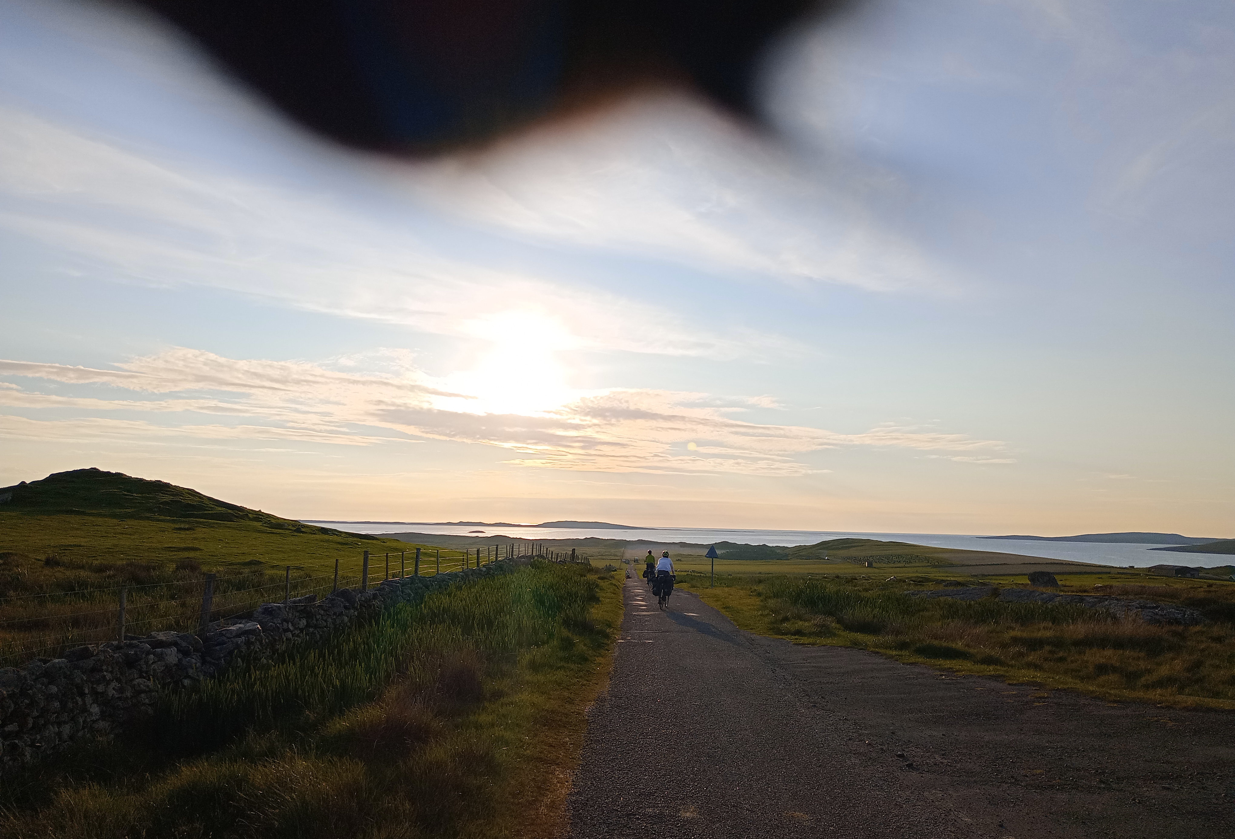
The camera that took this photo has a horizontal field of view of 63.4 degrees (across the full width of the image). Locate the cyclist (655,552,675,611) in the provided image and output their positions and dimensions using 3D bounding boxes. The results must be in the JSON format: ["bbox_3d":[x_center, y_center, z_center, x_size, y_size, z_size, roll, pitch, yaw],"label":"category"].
[{"bbox_3d":[1.365,4.646,29.000,0.620,1.710,1.680,1,-6,2],"label":"cyclist"}]

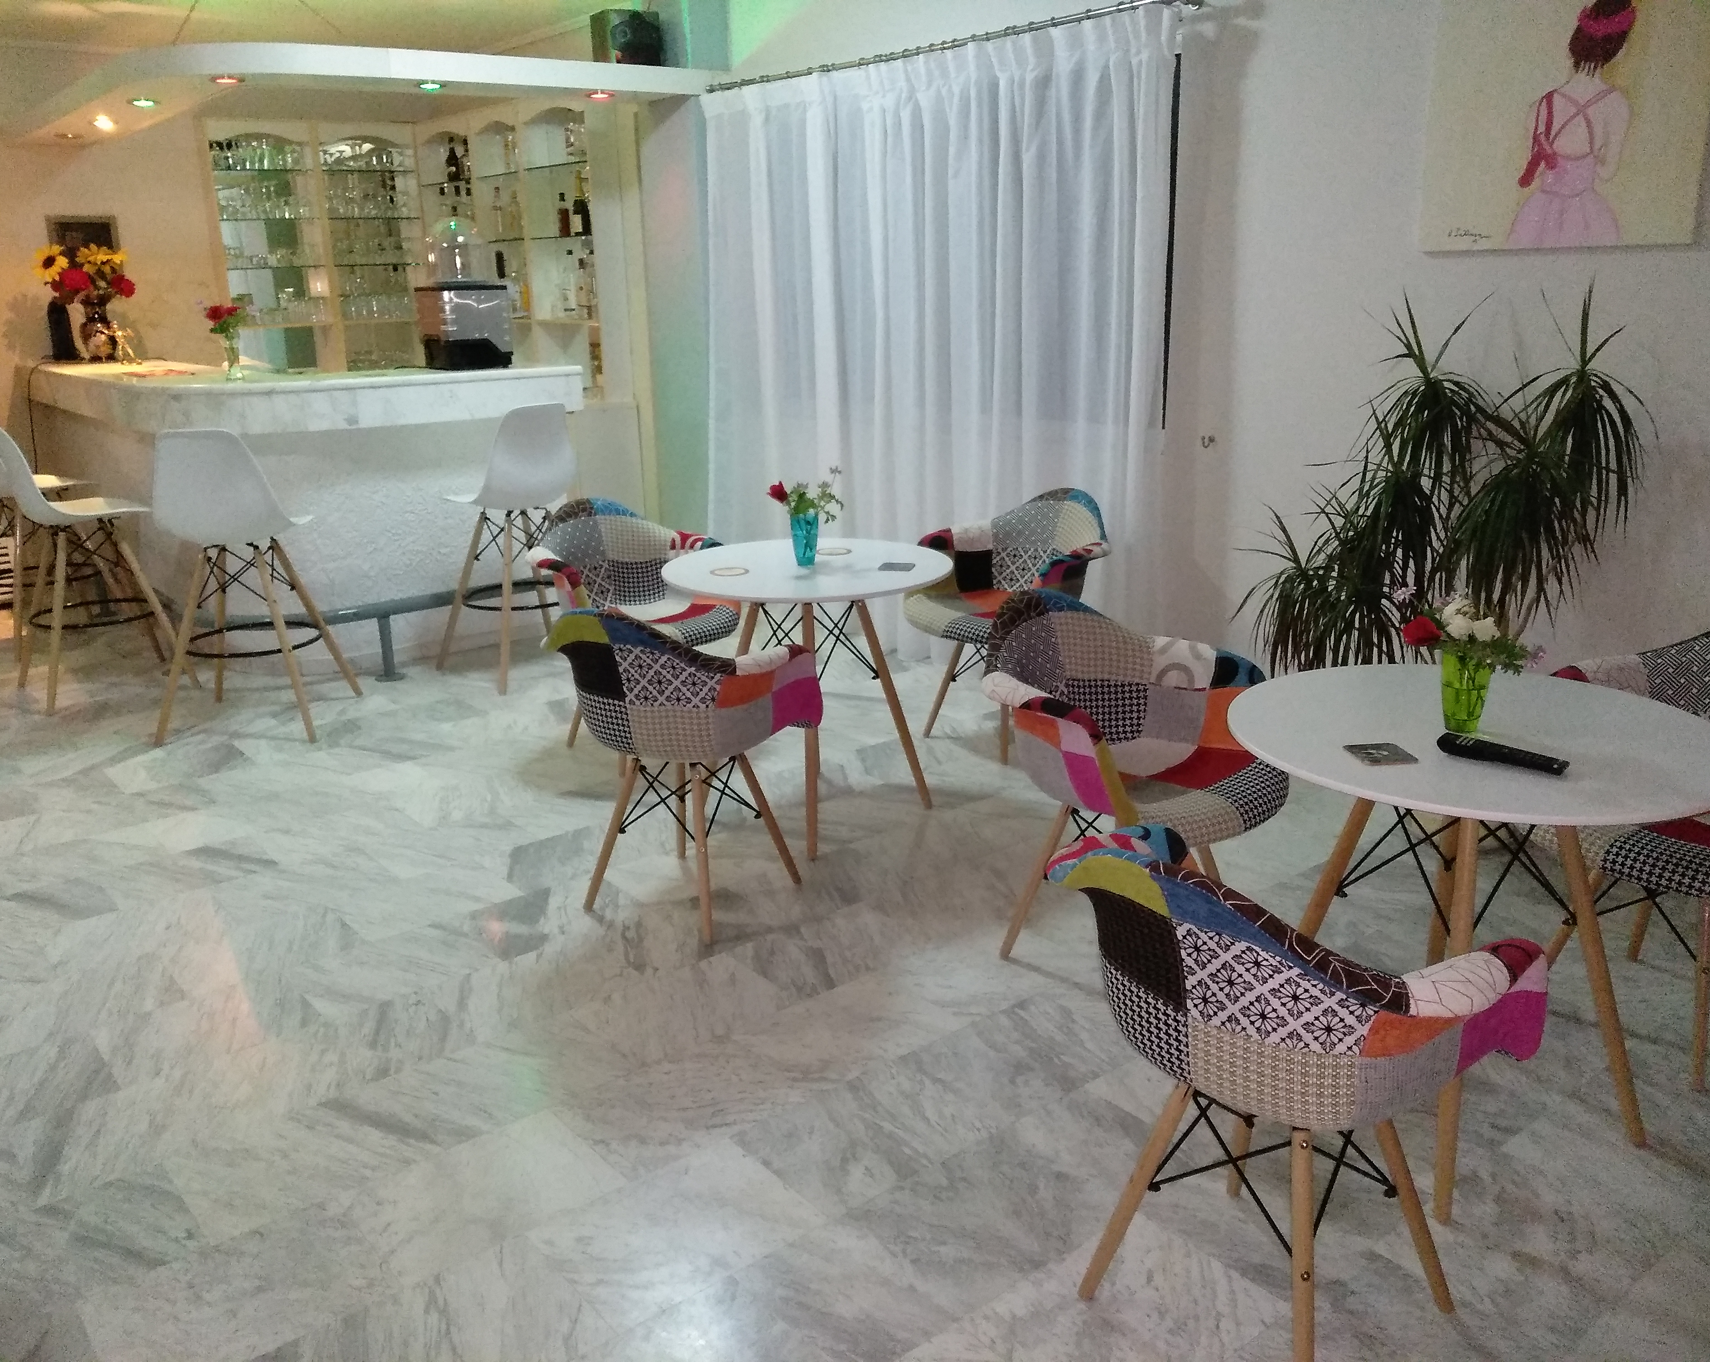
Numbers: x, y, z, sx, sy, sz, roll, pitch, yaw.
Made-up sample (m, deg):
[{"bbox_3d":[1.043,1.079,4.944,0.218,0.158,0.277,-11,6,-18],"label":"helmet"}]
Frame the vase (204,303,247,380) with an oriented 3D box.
[{"bbox_3d":[-2.560,-1.361,5.483,0.155,0.285,0.180,-11,19,-29],"label":"vase"}]

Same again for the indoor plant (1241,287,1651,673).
[{"bbox_3d":[1.593,-0.283,3.536,1.020,1.430,0.860,12,21,38],"label":"indoor plant"}]

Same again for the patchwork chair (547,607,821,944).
[{"bbox_3d":[-0.414,0.158,3.335,0.635,0.810,0.595,8,19,30],"label":"patchwork chair"}]

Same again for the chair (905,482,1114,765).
[{"bbox_3d":[0.485,-0.201,4.449,0.610,0.810,0.620,-15,21,-39],"label":"chair"}]

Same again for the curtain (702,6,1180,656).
[{"bbox_3d":[0.177,-1.182,5.273,0.140,2.240,2.420,-17,22,-42],"label":"curtain"}]

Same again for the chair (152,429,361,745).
[{"bbox_3d":[-2.171,-0.374,4.836,0.540,1.070,0.545,-2,16,-1],"label":"chair"}]

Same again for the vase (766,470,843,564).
[{"bbox_3d":[-0.132,-0.448,3.743,0.205,0.262,0.180,-2,16,0],"label":"vase"}]

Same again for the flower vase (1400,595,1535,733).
[{"bbox_3d":[1.032,-0.035,2.277,0.215,0.235,0.180,6,18,24],"label":"flower vase"}]

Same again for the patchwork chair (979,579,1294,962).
[{"bbox_3d":[0.594,0.241,2.964,0.635,0.810,0.595,-15,21,-38],"label":"patchwork chair"}]

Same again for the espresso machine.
[{"bbox_3d":[-1.678,-1.664,5.808,0.290,0.640,0.380,-11,19,-29],"label":"espresso machine"}]

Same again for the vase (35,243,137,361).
[{"bbox_3d":[-3.814,-1.876,6.767,0.440,0.553,0.360,-10,19,-27],"label":"vase"}]

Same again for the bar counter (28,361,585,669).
[{"bbox_3d":[-2.628,-0.889,6.434,1.970,1.155,2.600,-11,19,-29],"label":"bar counter"}]

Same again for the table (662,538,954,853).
[{"bbox_3d":[-0.126,0.033,3.849,0.800,0.730,0.800,-1,16,0],"label":"table"}]

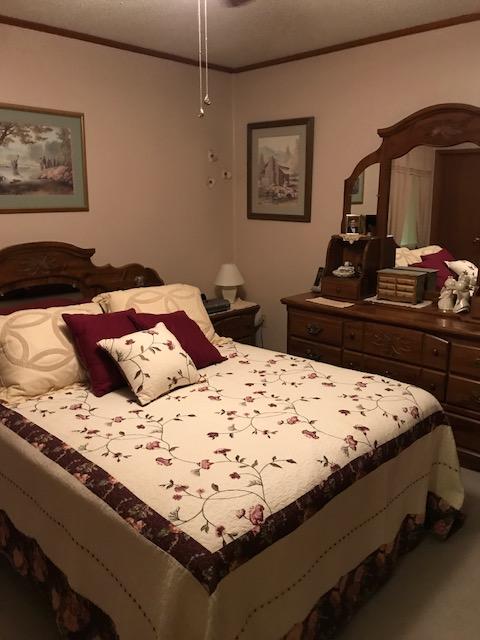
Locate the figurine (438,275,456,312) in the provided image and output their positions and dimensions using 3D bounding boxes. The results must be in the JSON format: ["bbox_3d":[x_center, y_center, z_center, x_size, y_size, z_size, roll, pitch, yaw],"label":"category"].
[{"bbox_3d":[1.252,-0.169,3.110,0.085,0.205,0.090,-9,16,-29],"label":"figurine"}]

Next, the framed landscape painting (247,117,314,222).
[{"bbox_3d":[0.299,-1.133,3.970,0.634,0.736,0.030,12,19,41],"label":"framed landscape painting"}]

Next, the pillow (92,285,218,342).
[{"bbox_3d":[-0.533,0.007,3.289,0.740,0.190,0.500,-9,56,-33],"label":"pillow"}]

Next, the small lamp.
[{"bbox_3d":[-0.080,-0.295,4.239,0.245,0.315,0.245,-1,14,0],"label":"small lamp"}]

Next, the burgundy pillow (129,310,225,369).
[{"bbox_3d":[-0.355,0.100,2.971,0.440,0.150,0.440,-5,44,-49],"label":"burgundy pillow"}]

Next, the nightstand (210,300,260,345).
[{"bbox_3d":[-0.159,0.194,4.179,0.390,0.590,0.590,12,19,41],"label":"nightstand"}]

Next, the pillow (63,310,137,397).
[{"bbox_3d":[-0.644,0.154,2.749,0.150,0.460,0.460,-41,-20,33],"label":"pillow"}]

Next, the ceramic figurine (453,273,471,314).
[{"bbox_3d":[1.327,-0.167,3.078,0.090,0.213,0.085,6,15,25],"label":"ceramic figurine"}]

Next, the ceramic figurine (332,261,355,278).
[{"bbox_3d":[0.721,-0.359,3.580,0.150,0.095,0.100,12,19,41],"label":"ceramic figurine"}]

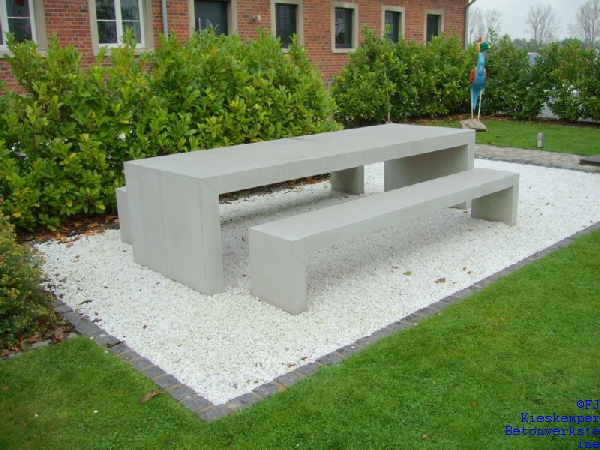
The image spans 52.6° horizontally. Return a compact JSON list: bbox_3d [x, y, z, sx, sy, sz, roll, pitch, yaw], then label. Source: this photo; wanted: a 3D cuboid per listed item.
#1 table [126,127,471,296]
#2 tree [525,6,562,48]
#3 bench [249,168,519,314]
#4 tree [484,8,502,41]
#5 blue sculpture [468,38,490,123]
[{"bbox_3d":[0.196,-0.300,5.059,3.015,0.750,0.974,-15,21,-41],"label":"table"},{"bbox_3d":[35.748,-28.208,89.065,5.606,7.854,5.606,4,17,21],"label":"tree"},{"bbox_3d":[0.771,0.012,4.441,2.567,0.445,0.401,-15,21,-41],"label":"bench"},{"bbox_3d":[29.133,-28.541,91.337,3.133,7.659,3.133,3,16,17],"label":"tree"},{"bbox_3d":[3.393,-2.733,11.464,0.330,1.512,0.380,-5,16,-13],"label":"blue sculpture"}]

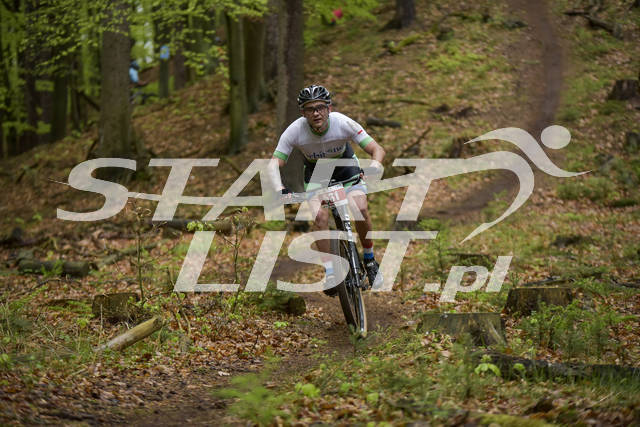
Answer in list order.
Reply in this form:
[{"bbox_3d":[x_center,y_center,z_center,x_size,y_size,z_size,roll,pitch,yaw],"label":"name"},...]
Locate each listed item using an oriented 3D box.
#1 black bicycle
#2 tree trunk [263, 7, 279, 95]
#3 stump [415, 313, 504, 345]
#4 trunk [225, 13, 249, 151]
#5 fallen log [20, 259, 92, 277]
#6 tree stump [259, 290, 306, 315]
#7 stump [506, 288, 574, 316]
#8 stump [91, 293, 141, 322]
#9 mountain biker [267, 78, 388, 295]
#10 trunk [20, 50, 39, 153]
[{"bbox_3d":[0.200,0.290,14.500,0.620,1.030,1.720,-11,1,4],"label":"black bicycle"},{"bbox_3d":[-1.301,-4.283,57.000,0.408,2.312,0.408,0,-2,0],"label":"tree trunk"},{"bbox_3d":[0.881,0.727,13.600,0.535,0.213,0.535,0,-2,0],"label":"stump"},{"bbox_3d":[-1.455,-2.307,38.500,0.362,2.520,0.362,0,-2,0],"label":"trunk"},{"bbox_3d":[-2.289,0.466,18.700,0.680,0.140,0.150,-1,-2,20],"label":"fallen log"},{"bbox_3d":[-0.280,0.660,16.000,0.360,0.180,0.280,0,1,0],"label":"tree stump"},{"bbox_3d":[1.551,0.625,15.400,0.468,0.213,0.468,0,-2,0],"label":"stump"},{"bbox_3d":[-1.407,0.650,15.000,0.322,0.207,0.322,0,-2,0],"label":"stump"},{"bbox_3d":[0.050,-0.160,14.650,0.760,1.410,0.850,0,1,3],"label":"mountain biker"},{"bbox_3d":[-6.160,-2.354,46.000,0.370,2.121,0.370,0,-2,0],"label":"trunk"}]

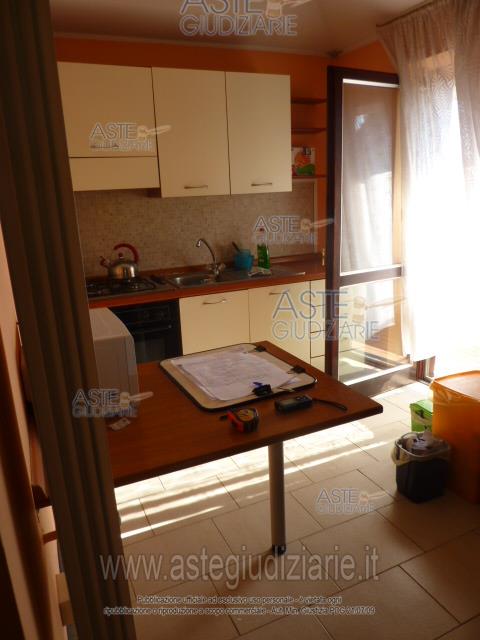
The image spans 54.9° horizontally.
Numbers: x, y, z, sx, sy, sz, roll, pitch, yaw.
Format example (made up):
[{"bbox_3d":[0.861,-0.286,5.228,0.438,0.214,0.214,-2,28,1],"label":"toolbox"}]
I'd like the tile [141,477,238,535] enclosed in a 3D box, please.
[{"bbox_3d":[-0.240,0.877,2.200,0.404,0.010,0.292,-9,17,-23],"label":"tile"}]

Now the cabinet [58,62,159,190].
[{"bbox_3d":[-0.807,-1.109,2.745,0.550,0.654,0.343,-9,17,-22],"label":"cabinet"}]

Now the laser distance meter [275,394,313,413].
[{"bbox_3d":[0.169,0.264,1.470,0.115,0.026,0.050,-8,16,-20],"label":"laser distance meter"}]

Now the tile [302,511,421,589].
[{"bbox_3d":[0.496,0.929,1.892,0.404,0.010,0.292,-9,17,-23],"label":"tile"}]

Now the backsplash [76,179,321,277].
[{"bbox_3d":[-0.268,-0.662,3.289,1.920,0.585,0.015,-9,17,-22],"label":"backsplash"}]

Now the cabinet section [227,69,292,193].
[{"bbox_3d":[0.063,-1.218,3.120,0.456,0.716,0.350,-9,16,-22],"label":"cabinet section"}]

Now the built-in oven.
[{"bbox_3d":[-0.722,0.151,2.941,0.600,0.600,0.560,-9,16,-22],"label":"built-in oven"}]

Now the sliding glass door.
[{"bbox_3d":[0.901,-0.468,3.011,0.845,2.040,0.058,-11,18,-29],"label":"sliding glass door"}]

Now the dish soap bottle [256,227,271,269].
[{"bbox_3d":[0.167,-0.499,3.283,0.083,0.272,0.055,-5,15,-8],"label":"dish soap bottle"}]

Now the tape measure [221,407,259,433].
[{"bbox_3d":[0.005,0.283,1.310,0.085,0.034,0.080,-10,16,-25],"label":"tape measure"}]

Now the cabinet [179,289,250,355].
[{"bbox_3d":[-0.249,0.139,3.182,0.460,0.750,0.570,-9,16,-22],"label":"cabinet"}]

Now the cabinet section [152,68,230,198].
[{"bbox_3d":[-0.348,-1.153,2.941,0.450,0.712,0.343,-9,17,-22],"label":"cabinet section"}]

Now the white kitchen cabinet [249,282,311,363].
[{"bbox_3d":[0.162,0.070,3.289,0.450,0.750,0.570,-9,17,-22],"label":"white kitchen cabinet"}]

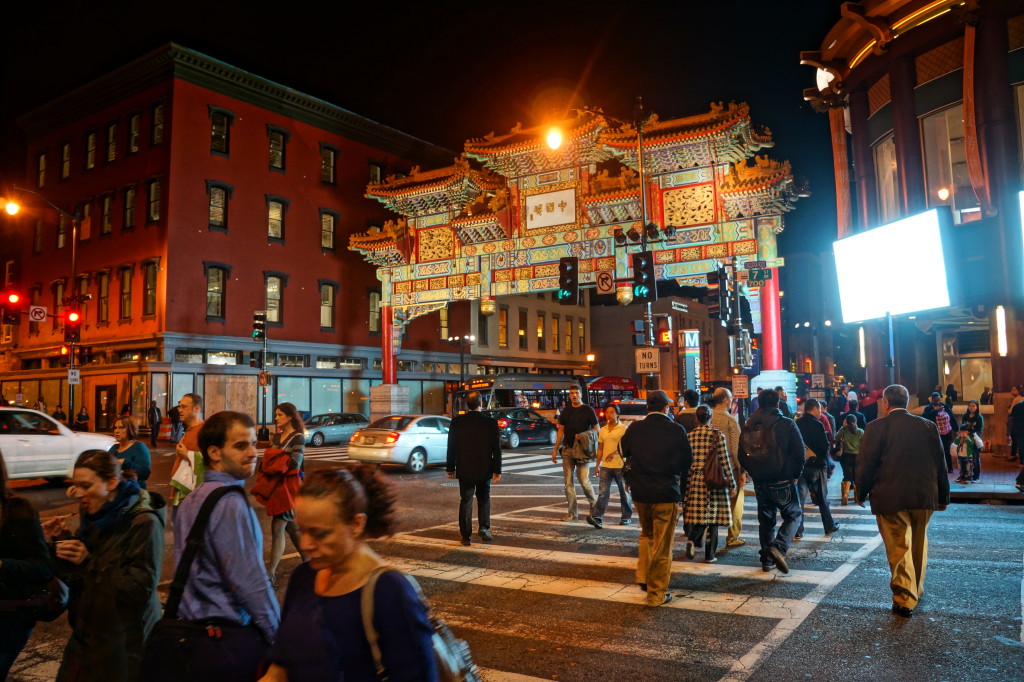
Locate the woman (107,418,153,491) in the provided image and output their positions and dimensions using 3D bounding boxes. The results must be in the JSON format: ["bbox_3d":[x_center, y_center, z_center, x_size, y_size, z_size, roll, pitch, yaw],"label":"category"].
[{"bbox_3d":[-3.763,1.553,7.537,0.380,1.617,0.480,3,-6,-40],"label":"woman"}]

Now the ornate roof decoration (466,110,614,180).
[{"bbox_3d":[1.672,-8.828,34.569,7.200,2.700,3.200,-3,-5,33],"label":"ornate roof decoration"}]

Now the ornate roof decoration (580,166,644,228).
[{"bbox_3d":[4.638,-6.106,32.459,2.800,2.500,2.200,-3,-5,33],"label":"ornate roof decoration"}]

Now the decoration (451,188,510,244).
[{"bbox_3d":[-1.250,-5.767,36.229,2.800,2.500,2.200,-3,-5,33],"label":"decoration"}]

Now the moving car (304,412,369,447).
[{"bbox_3d":[-7.726,3.552,31.682,1.780,1.440,4.750,-3,-5,26],"label":"moving car"}]

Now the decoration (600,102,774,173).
[{"bbox_3d":[7.324,-8.263,31.756,6.000,2.800,3.800,-4,-5,29],"label":"decoration"}]

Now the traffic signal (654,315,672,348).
[{"bbox_3d":[3.789,-0.225,19.200,0.380,0.820,0.300,-4,-5,34],"label":"traffic signal"}]

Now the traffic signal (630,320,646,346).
[{"bbox_3d":[3.197,-0.215,19.400,0.320,0.700,0.360,-4,-5,29],"label":"traffic signal"}]

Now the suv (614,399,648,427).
[{"bbox_3d":[6.732,3.733,36.368,1.880,1.780,4.600,-4,-6,34],"label":"suv"}]

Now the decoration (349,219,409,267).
[{"bbox_3d":[-6.335,-4.901,39.443,2.900,2.550,2.600,-3,-5,33],"label":"decoration"}]

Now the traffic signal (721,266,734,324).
[{"bbox_3d":[4.332,-0.967,15.800,0.460,1.180,0.460,-4,-6,33],"label":"traffic signal"}]

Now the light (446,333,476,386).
[{"bbox_3d":[-2.782,2.355,42.894,1.800,5.750,0.500,-4,-6,34],"label":"light"}]

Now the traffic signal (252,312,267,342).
[{"bbox_3d":[-9.966,-0.592,30.300,0.440,1.140,0.400,-4,-6,34],"label":"traffic signal"}]

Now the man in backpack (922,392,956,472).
[{"bbox_3d":[9.098,1.915,16.300,0.620,1.670,0.450,-1,-4,5],"label":"man in backpack"}]

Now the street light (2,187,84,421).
[{"bbox_3d":[-18.033,-0.686,29.556,0.450,10.033,2.700,-4,-5,34],"label":"street light"}]

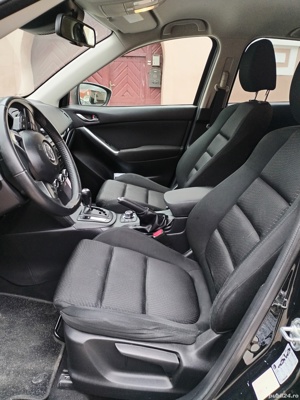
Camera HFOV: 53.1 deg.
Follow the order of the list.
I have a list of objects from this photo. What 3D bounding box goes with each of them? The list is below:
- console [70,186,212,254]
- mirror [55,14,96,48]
[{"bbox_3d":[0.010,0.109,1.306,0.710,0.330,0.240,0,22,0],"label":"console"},{"bbox_3d":[-0.260,-0.585,1.039,0.042,0.065,0.225,17,26,16],"label":"mirror"}]

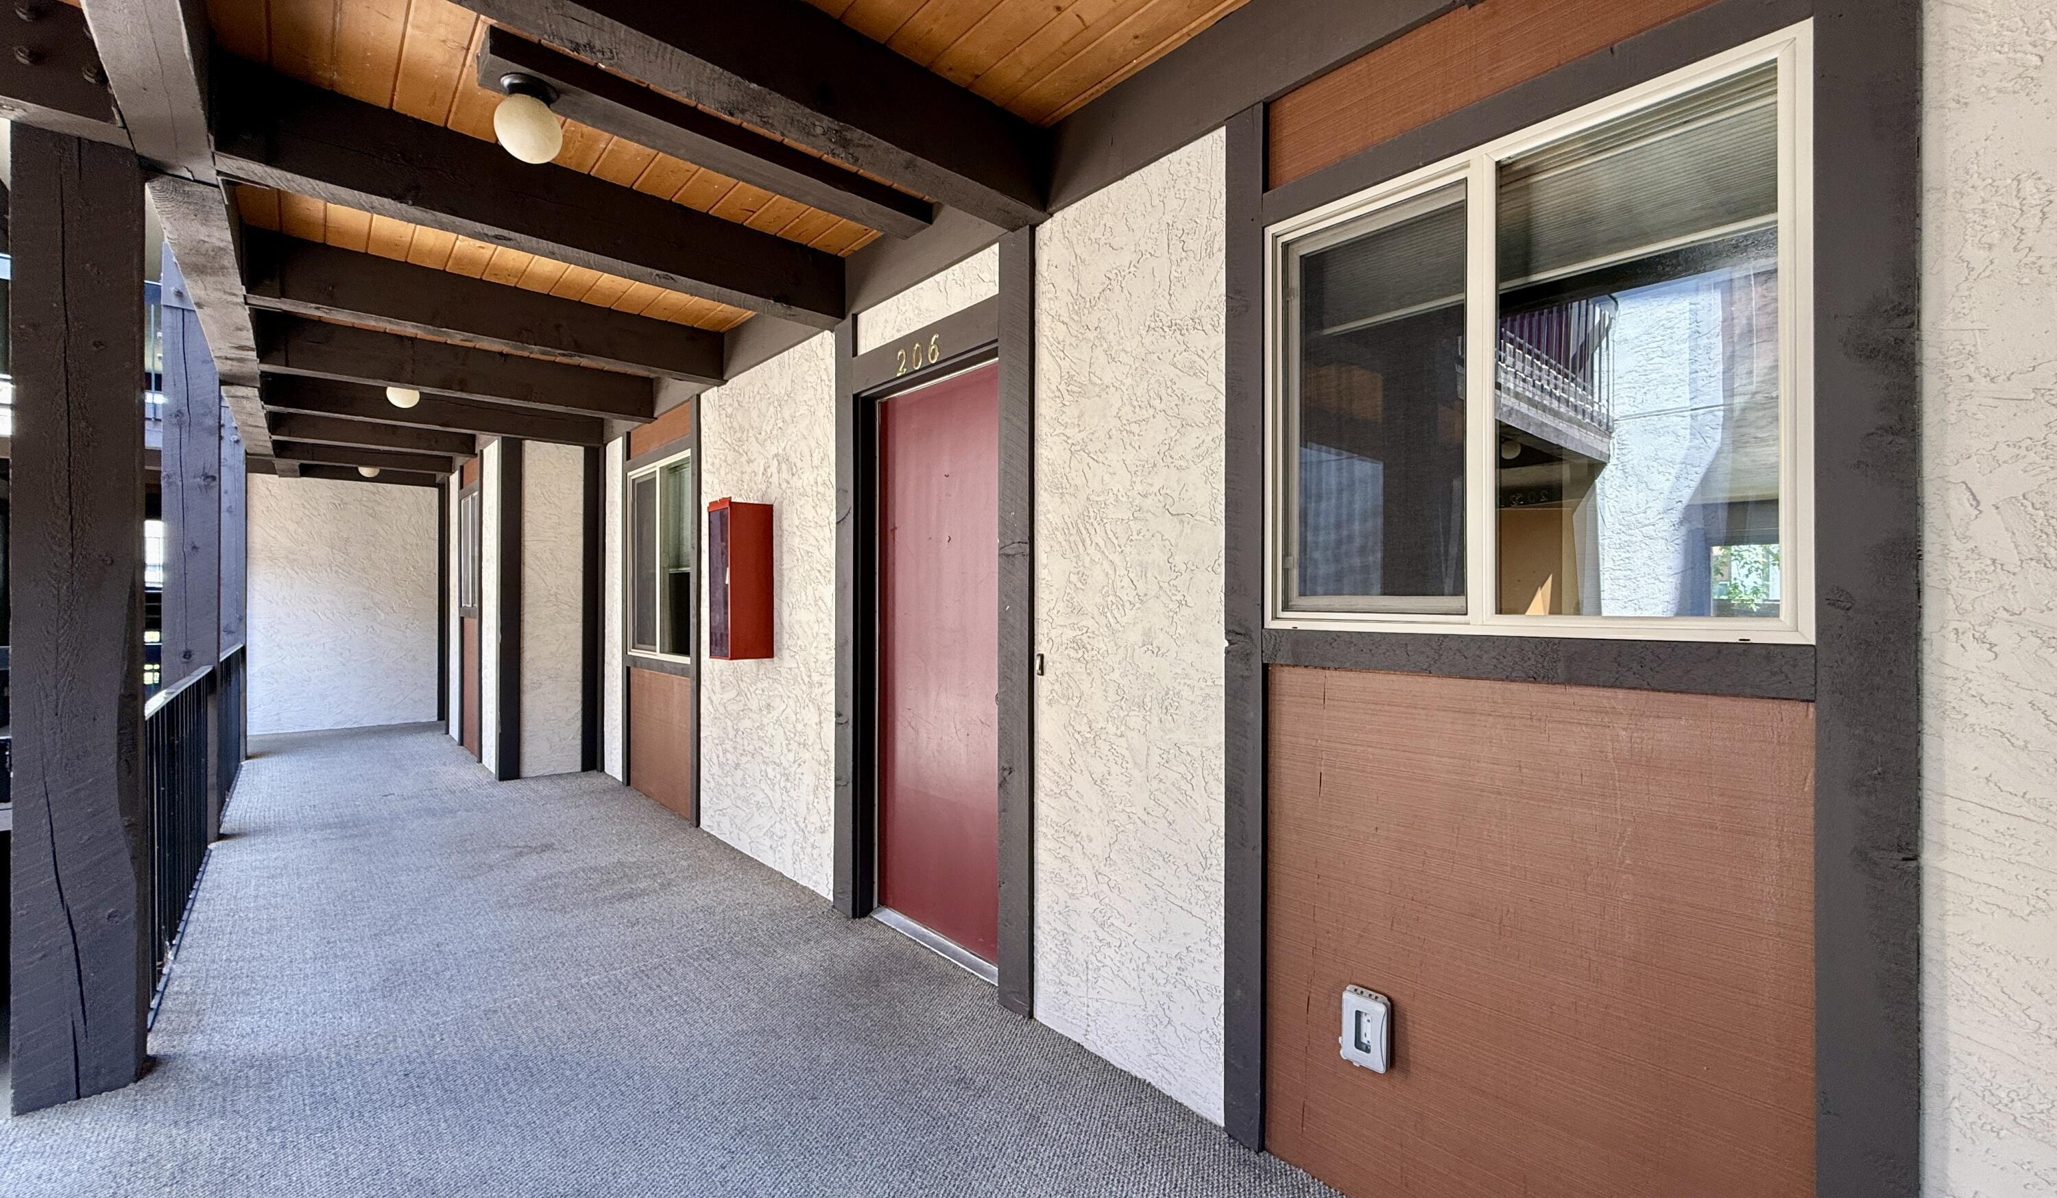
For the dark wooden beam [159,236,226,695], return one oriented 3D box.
[{"bbox_3d":[-4.516,-0.269,4.502,0.227,3.124,0.204,1,-1,-41],"label":"dark wooden beam"}]

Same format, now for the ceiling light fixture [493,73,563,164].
[{"bbox_3d":[-1.227,-1.168,2.049,0.150,0.175,0.150,0,0,-42],"label":"ceiling light fixture"}]

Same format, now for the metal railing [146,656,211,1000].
[{"bbox_3d":[-3.482,0.826,3.386,0.069,0.924,2.830,1,-1,-41],"label":"metal railing"}]

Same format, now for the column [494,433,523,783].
[{"bbox_3d":[-3.748,0.065,6.017,0.140,2.486,0.061,1,-1,-41],"label":"column"}]

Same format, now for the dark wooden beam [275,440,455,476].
[{"bbox_3d":[-5.711,-1.276,7.210,1.186,0.261,0.153,1,-1,-41],"label":"dark wooden beam"}]

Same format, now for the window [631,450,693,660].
[{"bbox_3d":[-2.276,-0.235,5.172,0.080,1.220,1.210,0,0,-42],"label":"window"}]

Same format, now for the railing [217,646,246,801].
[{"bbox_3d":[-5.442,0.810,5.691,0.060,0.900,2.000,0,0,-41],"label":"railing"}]

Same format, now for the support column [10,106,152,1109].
[{"bbox_3d":[-2.512,0.052,2.226,0.213,2.461,0.210,1,-1,-41],"label":"support column"}]

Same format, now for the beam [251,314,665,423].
[{"bbox_3d":[-3.043,-1.235,4.605,1.790,0.240,0.155,0,0,-43],"label":"beam"}]

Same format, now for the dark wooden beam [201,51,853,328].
[{"bbox_3d":[-1.502,-1.293,2.881,1.865,0.261,0.153,1,-1,-41],"label":"dark wooden beam"}]

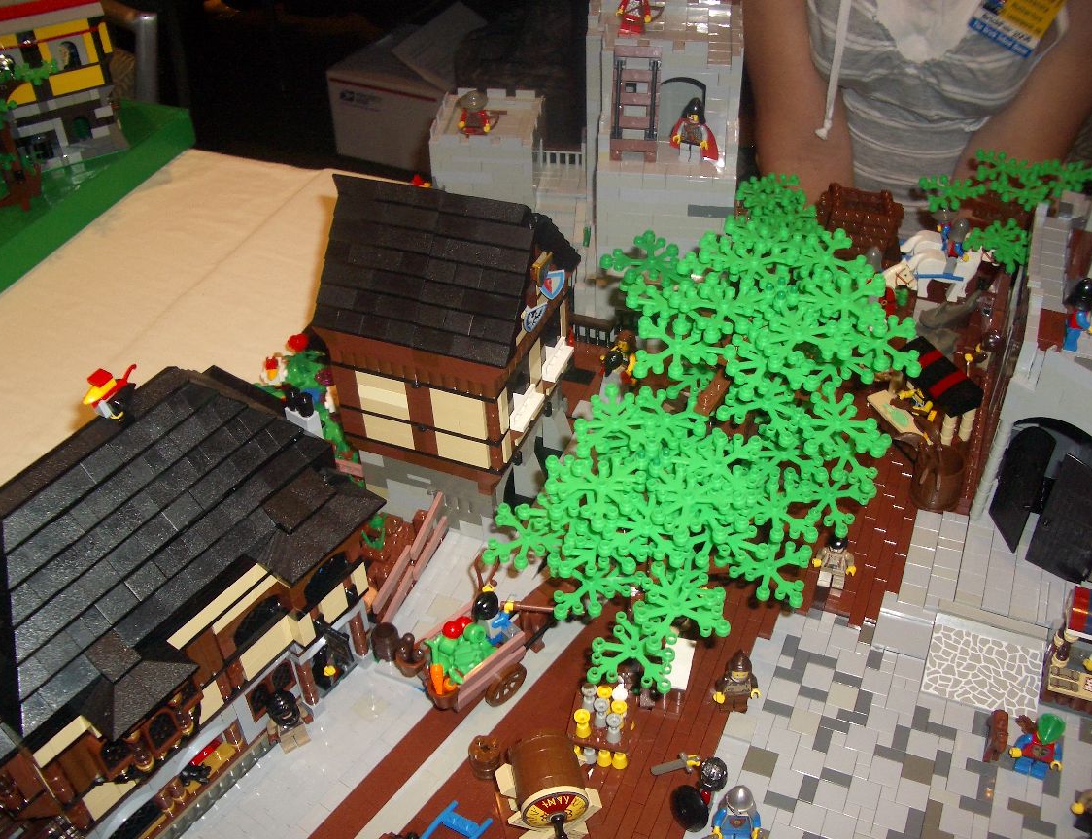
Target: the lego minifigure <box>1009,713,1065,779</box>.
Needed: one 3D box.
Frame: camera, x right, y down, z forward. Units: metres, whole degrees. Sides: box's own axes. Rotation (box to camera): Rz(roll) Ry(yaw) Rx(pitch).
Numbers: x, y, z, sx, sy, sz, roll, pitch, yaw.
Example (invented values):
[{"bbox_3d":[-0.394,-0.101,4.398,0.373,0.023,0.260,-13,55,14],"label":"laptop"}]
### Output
[{"bbox_3d":[0.256,0.170,0.587,0.026,0.043,0.018,13,45,20],"label":"lego minifigure"}]

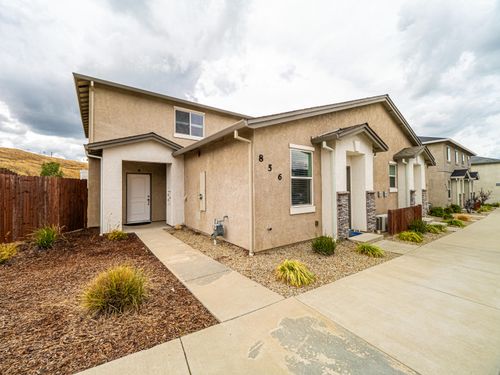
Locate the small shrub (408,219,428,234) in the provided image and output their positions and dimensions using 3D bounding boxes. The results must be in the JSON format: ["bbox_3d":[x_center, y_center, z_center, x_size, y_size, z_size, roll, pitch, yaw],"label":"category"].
[{"bbox_3d":[5.630,1.280,6.750,0.580,0.470,0.560,-1,-1,40],"label":"small shrub"}]

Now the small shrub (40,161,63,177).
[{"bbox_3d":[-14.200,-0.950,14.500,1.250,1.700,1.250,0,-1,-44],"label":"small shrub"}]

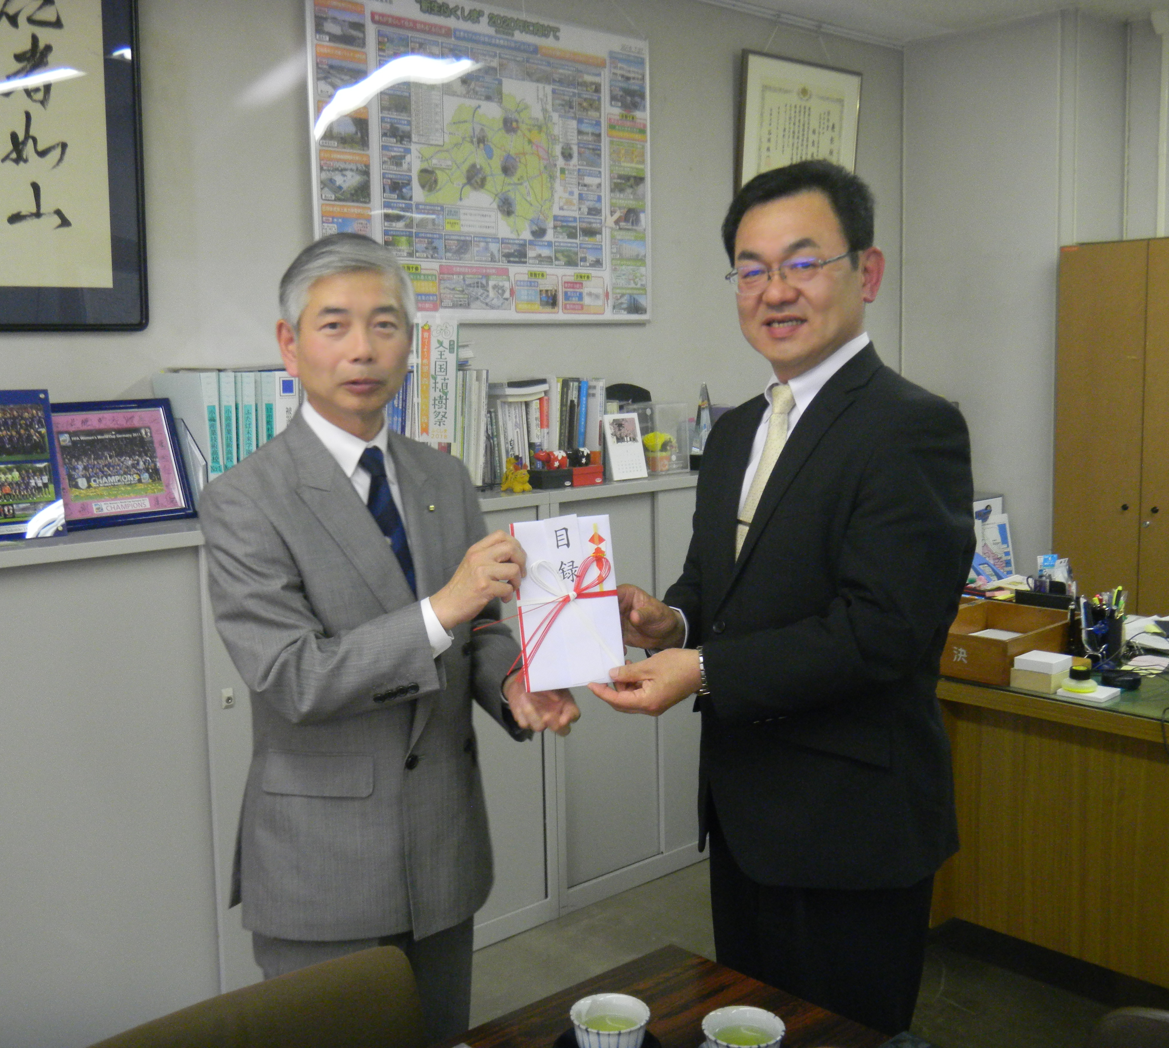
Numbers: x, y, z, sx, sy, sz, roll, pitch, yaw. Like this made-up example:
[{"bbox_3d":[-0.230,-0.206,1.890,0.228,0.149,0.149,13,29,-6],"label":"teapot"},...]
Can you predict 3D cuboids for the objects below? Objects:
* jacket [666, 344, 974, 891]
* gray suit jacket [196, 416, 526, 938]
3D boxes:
[{"bbox_3d":[0.275,0.124,1.721,0.390,0.707,0.470,-5,8,-30],"label":"jacket"},{"bbox_3d":[-0.262,0.208,1.750,0.460,0.700,0.380,-7,9,-42],"label":"gray suit jacket"}]

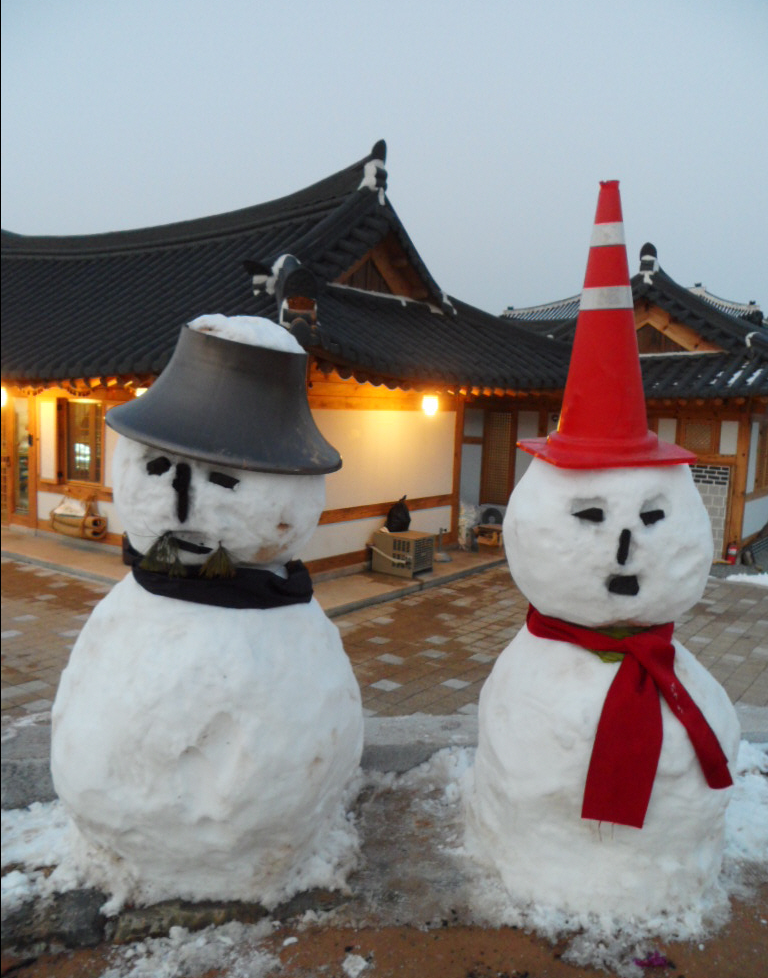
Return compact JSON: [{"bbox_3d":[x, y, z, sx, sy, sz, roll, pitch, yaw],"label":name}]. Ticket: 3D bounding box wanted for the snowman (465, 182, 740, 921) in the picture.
[{"bbox_3d":[0.650,0.133,2.271,0.740,1.870,0.730,3,6,6],"label":"snowman"}]

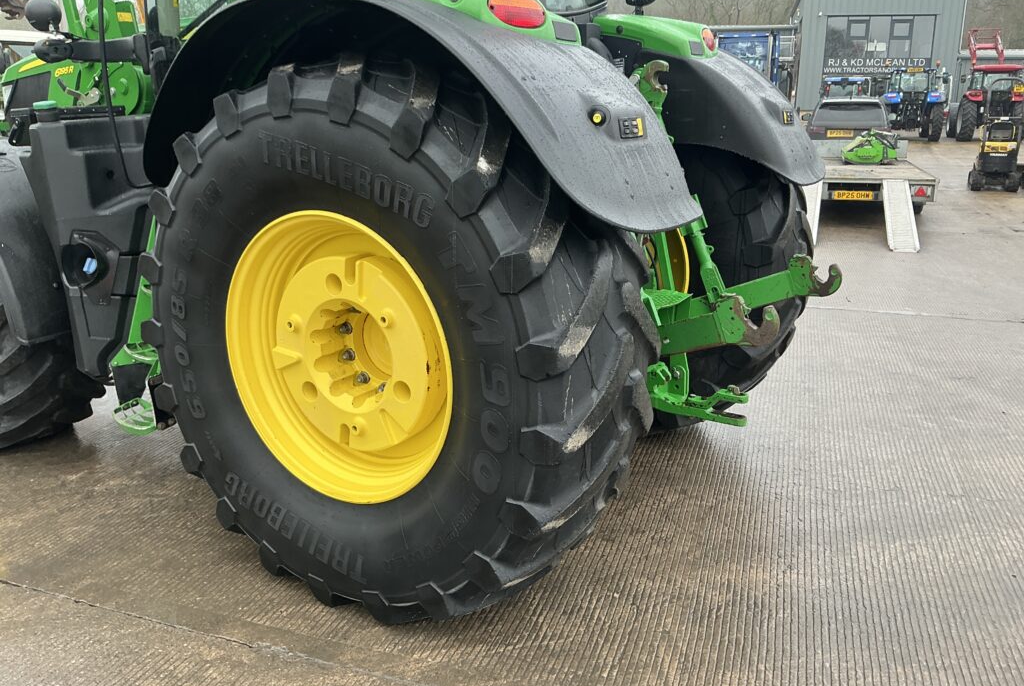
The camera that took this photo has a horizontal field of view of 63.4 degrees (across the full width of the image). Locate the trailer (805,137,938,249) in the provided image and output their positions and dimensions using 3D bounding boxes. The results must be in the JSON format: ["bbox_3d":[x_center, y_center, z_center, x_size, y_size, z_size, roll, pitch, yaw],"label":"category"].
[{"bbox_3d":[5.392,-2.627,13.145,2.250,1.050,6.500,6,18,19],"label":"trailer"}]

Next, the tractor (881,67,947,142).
[{"bbox_3d":[15.064,-8.937,31.320,2.150,2.580,4.200,5,15,18],"label":"tractor"}]

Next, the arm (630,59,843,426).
[{"bbox_3d":[0.764,-0.408,3.437,1.040,1.460,1.100,9,18,29],"label":"arm"}]

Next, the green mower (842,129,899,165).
[{"bbox_3d":[6.520,-3.591,15.098,0.880,0.570,1.200,4,17,18],"label":"green mower"}]

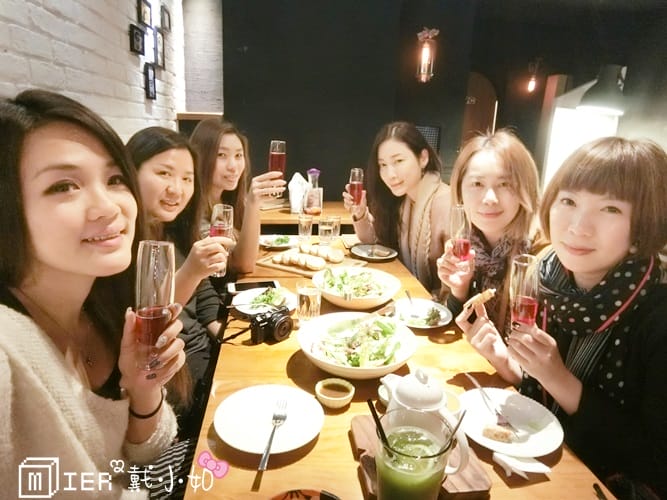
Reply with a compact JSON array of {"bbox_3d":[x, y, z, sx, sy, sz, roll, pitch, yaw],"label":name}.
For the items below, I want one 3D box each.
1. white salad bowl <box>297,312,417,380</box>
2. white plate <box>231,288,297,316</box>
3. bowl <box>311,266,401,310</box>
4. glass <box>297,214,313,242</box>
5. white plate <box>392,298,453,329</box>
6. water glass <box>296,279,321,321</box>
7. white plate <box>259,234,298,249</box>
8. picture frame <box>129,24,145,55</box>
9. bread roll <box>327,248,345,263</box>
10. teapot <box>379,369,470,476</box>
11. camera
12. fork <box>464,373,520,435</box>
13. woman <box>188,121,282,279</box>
[{"bbox_3d":[0.056,0.234,0.951,0.268,0.074,0.268,1,17,0],"label":"white salad bowl"},{"bbox_3d":[-0.200,0.162,1.210,0.205,0.025,0.205,2,16,-1],"label":"white plate"},{"bbox_3d":[0.071,0.131,1.282,0.280,0.068,0.280,2,16,-1],"label":"bowl"},{"bbox_3d":[-0.142,-0.101,1.990,0.070,0.116,0.070,-1,17,-8],"label":"glass"},{"bbox_3d":[0.242,0.192,1.178,0.205,0.025,0.205,2,16,-1],"label":"white plate"},{"bbox_3d":[-0.069,0.143,1.157,0.068,0.102,0.068,3,16,0],"label":"water glass"},{"bbox_3d":[-0.260,-0.032,1.903,0.198,0.026,0.198,-1,17,-8],"label":"white plate"},{"bbox_3d":[-1.003,-1.077,2.073,0.020,0.125,0.159,0,17,-8],"label":"picture frame"},{"bbox_3d":[0.008,0.022,1.643,0.065,0.055,0.070,14,20,35],"label":"bread roll"},{"bbox_3d":[0.144,0.261,0.646,0.157,0.151,0.107,14,20,36],"label":"teapot"},{"bbox_3d":[-0.154,0.194,1.044,0.062,0.064,0.104,14,20,34],"label":"camera"},{"bbox_3d":[0.311,0.300,0.804,0.025,0.020,0.176,-3,23,-17],"label":"fork"},{"bbox_3d":[-0.372,0.164,1.589,0.620,1.290,0.500,7,17,16],"label":"woman"}]

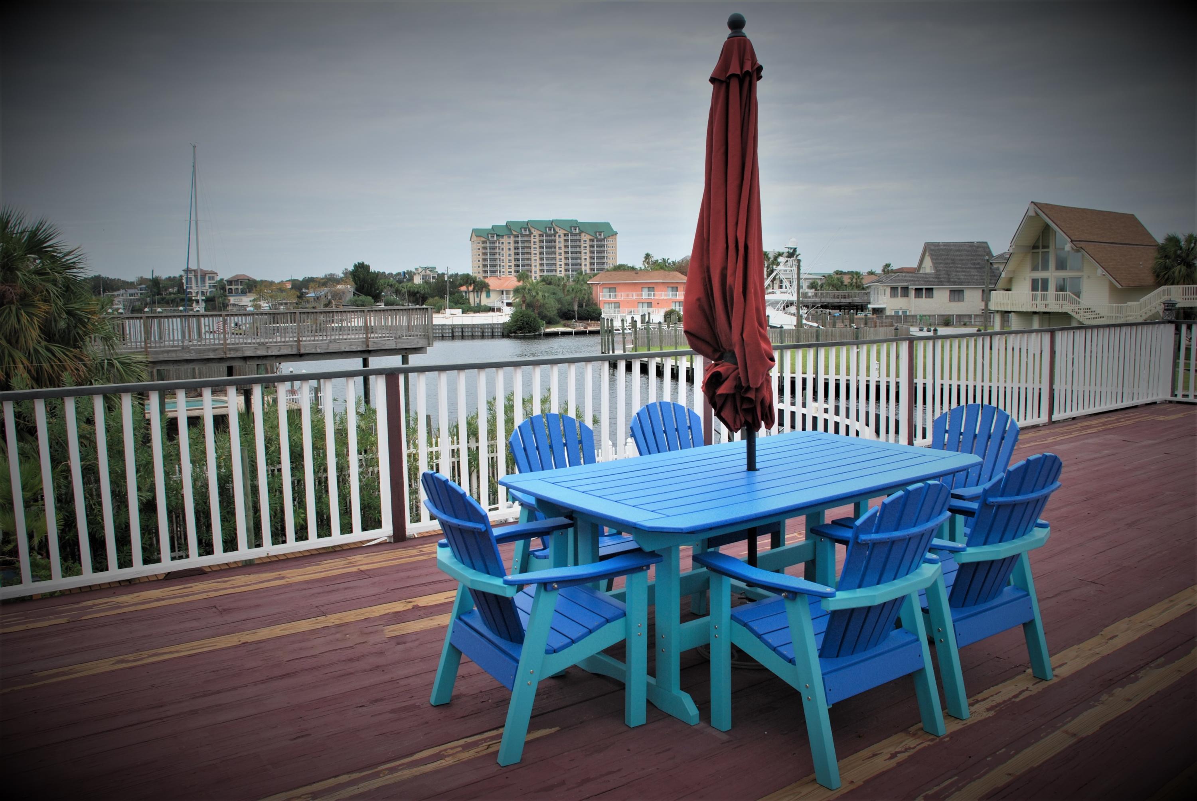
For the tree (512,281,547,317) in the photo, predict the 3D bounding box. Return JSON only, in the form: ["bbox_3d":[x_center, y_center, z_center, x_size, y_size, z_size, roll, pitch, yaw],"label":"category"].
[{"bbox_3d":[-11.093,-16.362,145.058,5.200,6.100,5.200,-1,6,0],"label":"tree"}]

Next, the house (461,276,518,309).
[{"bbox_3d":[-23.895,-24.086,203.516,14.000,7.400,11.000,-2,6,-5],"label":"house"}]

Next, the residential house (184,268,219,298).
[{"bbox_3d":[-175.250,-51.783,398.007,14.800,12.900,13.000,-3,7,-18],"label":"residential house"}]

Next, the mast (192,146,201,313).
[{"bbox_3d":[-26.312,-9.577,59.246,0.200,14.200,0.200,1,6,0],"label":"mast"}]

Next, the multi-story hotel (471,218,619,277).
[{"bbox_3d":[-27.545,-68.399,451.076,73.000,41.700,22.000,-2,6,-5],"label":"multi-story hotel"}]

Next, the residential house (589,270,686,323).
[{"bbox_3d":[6.820,-18.236,158.367,16.500,8.900,11.000,-2,7,-11],"label":"residential house"}]

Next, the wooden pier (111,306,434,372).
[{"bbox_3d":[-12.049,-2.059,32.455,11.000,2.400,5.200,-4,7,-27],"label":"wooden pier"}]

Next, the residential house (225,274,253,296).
[{"bbox_3d":[-157.885,-50.889,397.186,13.500,9.300,12.000,-3,7,-18],"label":"residential house"}]

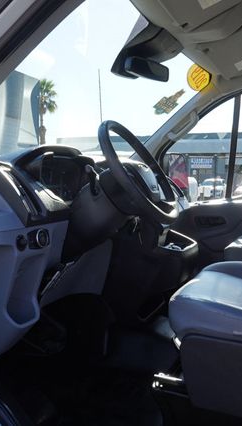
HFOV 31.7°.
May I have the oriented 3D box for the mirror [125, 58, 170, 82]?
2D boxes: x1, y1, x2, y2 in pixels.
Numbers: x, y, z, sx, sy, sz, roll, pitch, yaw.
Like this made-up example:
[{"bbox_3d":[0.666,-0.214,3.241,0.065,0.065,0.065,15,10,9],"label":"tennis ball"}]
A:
[{"bbox_3d":[0.112,-0.594,1.776,0.040,0.065,0.250,6,9,41],"label":"mirror"}]

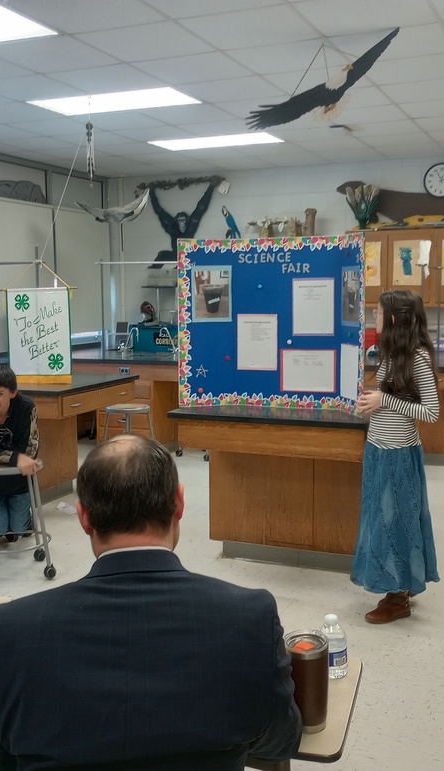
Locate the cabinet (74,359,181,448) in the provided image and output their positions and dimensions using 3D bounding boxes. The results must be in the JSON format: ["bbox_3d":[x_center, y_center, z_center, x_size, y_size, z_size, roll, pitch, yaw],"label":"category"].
[{"bbox_3d":[-0.652,0.184,7.807,1.400,0.890,0.850,2,7,23],"label":"cabinet"}]

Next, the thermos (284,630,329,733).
[{"bbox_3d":[0.170,0.593,1.661,0.086,0.176,0.086,0,7,0],"label":"thermos"}]

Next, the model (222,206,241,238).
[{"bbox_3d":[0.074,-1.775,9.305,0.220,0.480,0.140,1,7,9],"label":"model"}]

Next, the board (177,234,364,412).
[{"bbox_3d":[0.272,-0.325,4.434,1.030,0.920,0.220,2,7,23],"label":"board"}]

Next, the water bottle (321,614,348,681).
[{"bbox_3d":[0.256,0.588,1.883,0.059,0.133,0.059,0,7,0],"label":"water bottle"}]

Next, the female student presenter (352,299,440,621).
[{"bbox_3d":[0.823,0.321,3.913,0.410,1.525,0.420,-1,7,-7],"label":"female student presenter"}]

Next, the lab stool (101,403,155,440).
[{"bbox_3d":[-0.737,0.464,6.617,0.400,0.600,0.400,2,7,23],"label":"lab stool"}]

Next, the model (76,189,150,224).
[{"bbox_3d":[-1.188,-1.942,9.000,0.780,0.370,0.350,-1,7,-7],"label":"model"}]

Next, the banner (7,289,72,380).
[{"bbox_3d":[-1.123,-0.315,5.155,0.470,0.585,0.030,3,7,23],"label":"banner"}]

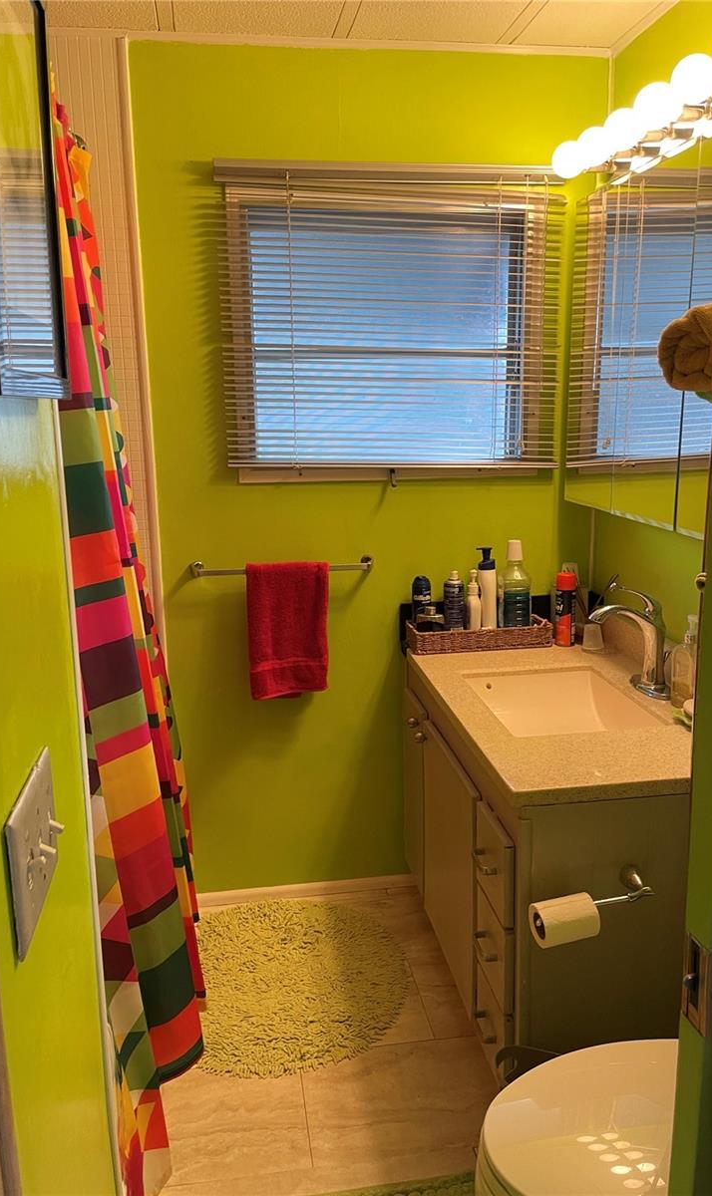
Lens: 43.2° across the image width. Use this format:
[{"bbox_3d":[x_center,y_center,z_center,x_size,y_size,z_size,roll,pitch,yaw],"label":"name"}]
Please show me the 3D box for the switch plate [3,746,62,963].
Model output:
[{"bbox_3d":[-0.266,0.211,0.769,0.018,0.116,0.162,-3,12,-8],"label":"switch plate"}]

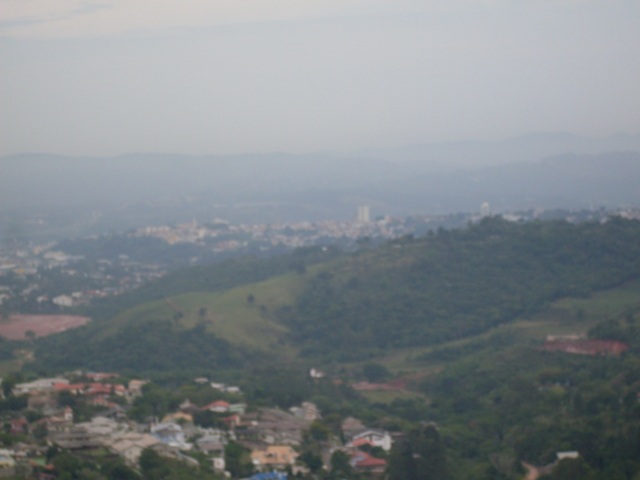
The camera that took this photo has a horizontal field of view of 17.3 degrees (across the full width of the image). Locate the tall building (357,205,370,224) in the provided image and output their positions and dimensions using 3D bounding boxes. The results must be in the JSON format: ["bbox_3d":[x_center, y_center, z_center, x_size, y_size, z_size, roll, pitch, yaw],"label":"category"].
[{"bbox_3d":[82.934,-48.394,4000.000,22.500,37.000,19.000,0,2,0],"label":"tall building"}]

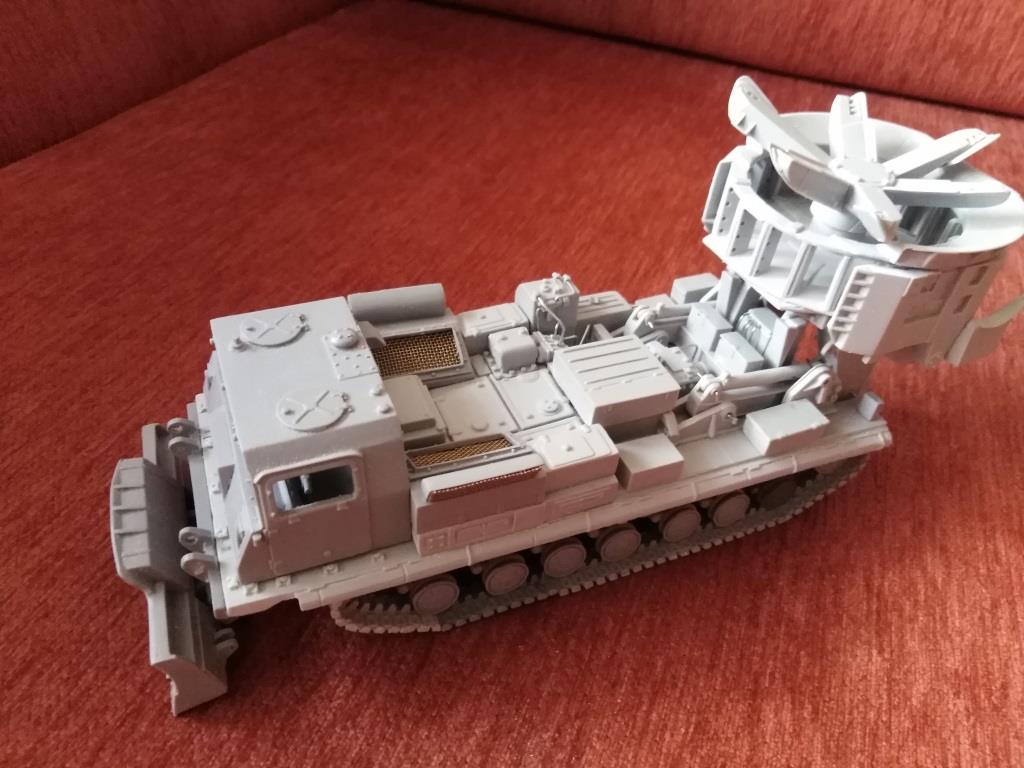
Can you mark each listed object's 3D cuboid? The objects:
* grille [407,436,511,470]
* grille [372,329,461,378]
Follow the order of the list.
[{"bbox_3d":[-0.015,0.020,0.225,0.030,0.002,0.014,-12,15,-19],"label":"grille"},{"bbox_3d":[-0.033,-0.010,0.259,0.030,0.002,0.014,-12,70,-19],"label":"grille"}]

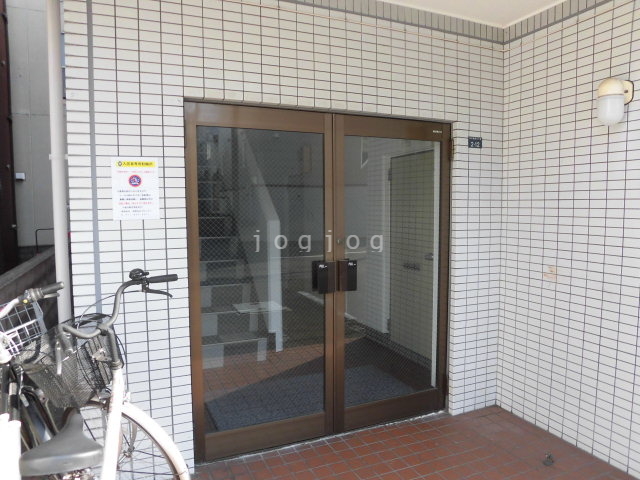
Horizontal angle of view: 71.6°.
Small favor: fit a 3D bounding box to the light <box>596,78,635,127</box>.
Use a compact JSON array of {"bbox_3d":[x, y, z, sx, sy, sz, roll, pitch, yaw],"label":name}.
[{"bbox_3d":[1.463,-0.687,2.213,0.148,0.234,0.122,-2,4,-23],"label":"light"}]

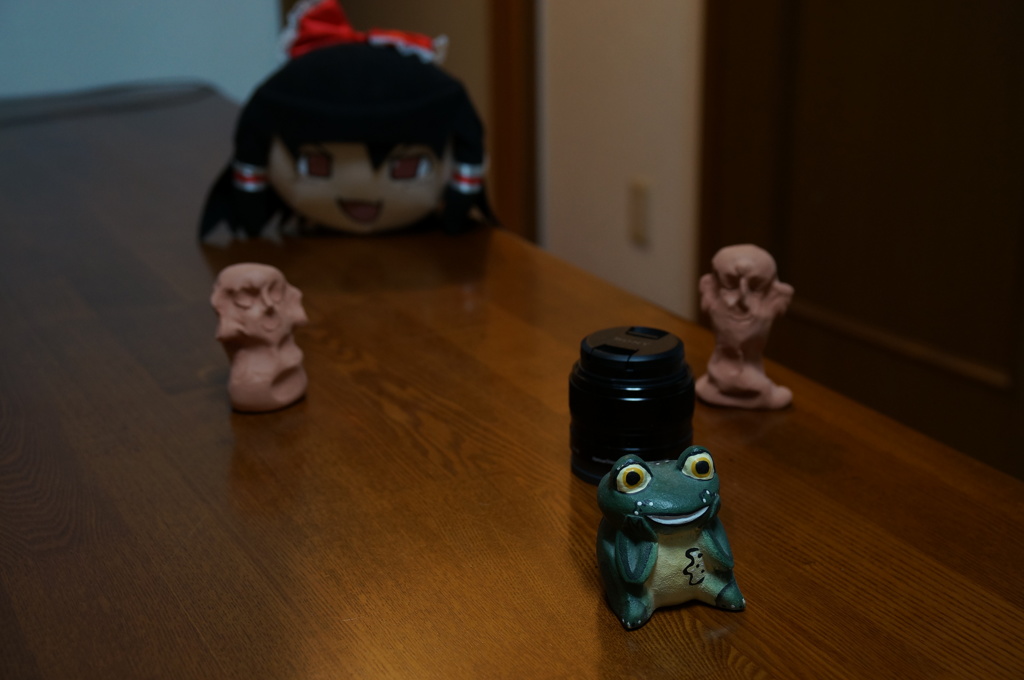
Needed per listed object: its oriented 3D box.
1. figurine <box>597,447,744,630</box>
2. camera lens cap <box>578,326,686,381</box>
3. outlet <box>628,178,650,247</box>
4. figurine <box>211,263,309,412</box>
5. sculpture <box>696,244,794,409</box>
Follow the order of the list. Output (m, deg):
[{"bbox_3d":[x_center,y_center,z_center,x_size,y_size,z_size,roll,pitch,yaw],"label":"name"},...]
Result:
[{"bbox_3d":[0.063,0.075,0.607,0.057,0.069,0.053,-6,20,-17],"label":"figurine"},{"bbox_3d":[0.060,0.005,0.725,0.053,0.009,0.053,-1,19,0],"label":"camera lens cap"},{"bbox_3d":[0.244,-0.242,2.769,0.010,0.120,0.070,-12,22,-29],"label":"outlet"},{"bbox_3d":[-0.142,-0.005,0.826,0.053,0.082,0.042,-7,20,-19],"label":"figurine"},{"bbox_3d":[0.133,-0.010,0.820,0.055,0.090,0.042,5,20,15],"label":"sculpture"}]

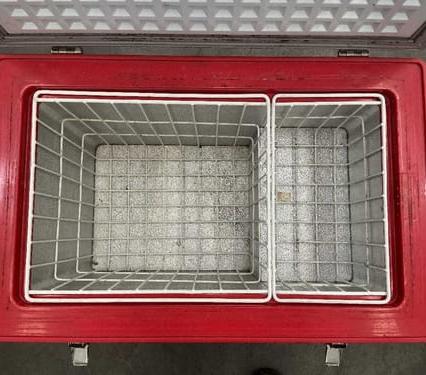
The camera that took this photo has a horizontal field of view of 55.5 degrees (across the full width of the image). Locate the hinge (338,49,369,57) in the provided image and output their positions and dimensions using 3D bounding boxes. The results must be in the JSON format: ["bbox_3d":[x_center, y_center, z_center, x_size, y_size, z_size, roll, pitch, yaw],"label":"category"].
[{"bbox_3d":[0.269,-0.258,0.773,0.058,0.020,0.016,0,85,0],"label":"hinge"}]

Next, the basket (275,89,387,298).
[{"bbox_3d":[0.218,0.025,0.843,0.213,0.187,0.387,0,85,0],"label":"basket"}]

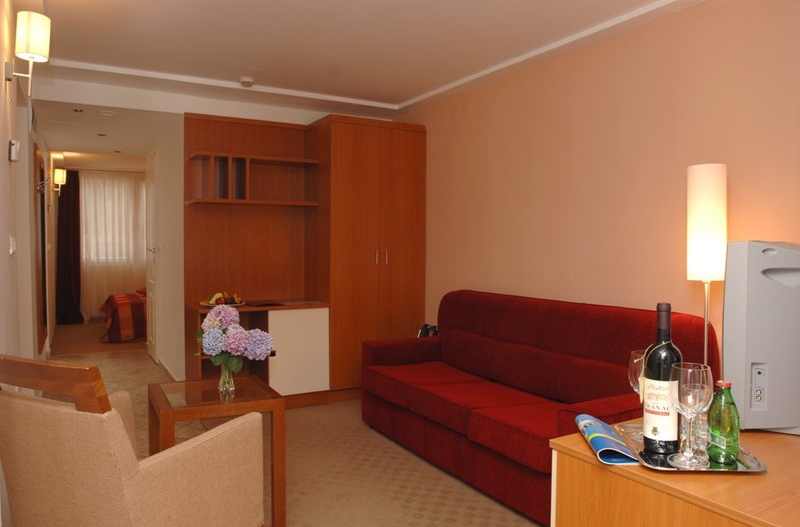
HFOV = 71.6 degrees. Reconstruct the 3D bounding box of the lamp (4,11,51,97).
[{"bbox_3d":[-1.477,-0.829,2.200,0.168,0.330,0.116,-2,3,-32],"label":"lamp"}]

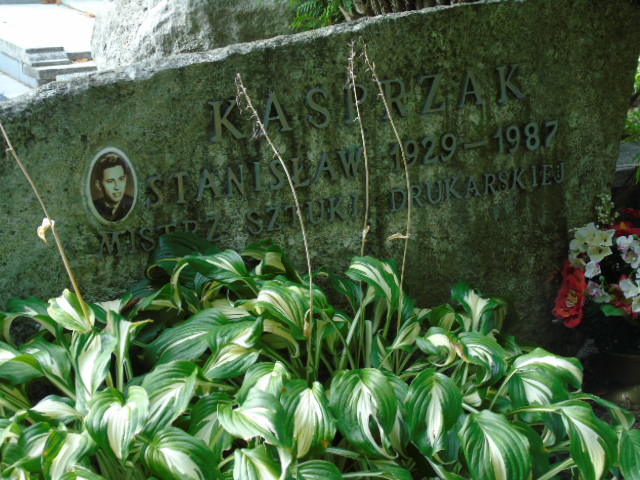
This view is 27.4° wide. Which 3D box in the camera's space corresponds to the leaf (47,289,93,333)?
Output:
[{"bbox_3d":[-0.397,0.112,2.090,0.071,0.065,0.050,-4,20,0],"label":"leaf"}]

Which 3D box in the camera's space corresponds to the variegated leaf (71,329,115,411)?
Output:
[{"bbox_3d":[-0.321,0.186,1.860,0.063,0.103,0.060,-2,17,5],"label":"variegated leaf"}]

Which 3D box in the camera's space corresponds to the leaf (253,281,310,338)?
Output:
[{"bbox_3d":[-0.062,0.112,2.120,0.085,0.084,0.075,-9,20,-14],"label":"leaf"}]

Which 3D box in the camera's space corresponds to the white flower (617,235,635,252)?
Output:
[{"bbox_3d":[0.538,0.006,2.310,0.031,0.031,0.016,2,24,5],"label":"white flower"}]

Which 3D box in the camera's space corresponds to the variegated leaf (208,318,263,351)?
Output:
[{"bbox_3d":[-0.135,0.150,2.090,0.086,0.041,0.070,-4,20,0],"label":"variegated leaf"}]

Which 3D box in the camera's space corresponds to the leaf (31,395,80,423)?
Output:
[{"bbox_3d":[-0.379,0.243,1.880,0.075,0.030,0.050,-6,37,-15],"label":"leaf"}]

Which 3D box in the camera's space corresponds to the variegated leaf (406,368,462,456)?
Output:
[{"bbox_3d":[0.171,0.258,1.960,0.078,0.126,0.060,-5,20,-5],"label":"variegated leaf"}]

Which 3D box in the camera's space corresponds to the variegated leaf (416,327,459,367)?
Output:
[{"bbox_3d":[0.172,0.156,1.920,0.060,0.041,0.060,3,18,19],"label":"variegated leaf"}]

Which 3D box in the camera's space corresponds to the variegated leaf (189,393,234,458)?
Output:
[{"bbox_3d":[-0.150,0.259,1.810,0.061,0.078,0.070,5,18,24],"label":"variegated leaf"}]

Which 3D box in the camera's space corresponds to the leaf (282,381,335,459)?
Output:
[{"bbox_3d":[-0.014,0.245,1.790,0.071,0.089,0.070,-2,17,5],"label":"leaf"}]

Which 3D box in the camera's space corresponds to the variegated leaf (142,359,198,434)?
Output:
[{"bbox_3d":[-0.210,0.220,1.830,0.073,0.084,0.075,8,20,33],"label":"variegated leaf"}]

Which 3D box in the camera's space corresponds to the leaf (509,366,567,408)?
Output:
[{"bbox_3d":[0.343,0.231,2.060,0.083,0.053,0.070,-11,21,-19],"label":"leaf"}]

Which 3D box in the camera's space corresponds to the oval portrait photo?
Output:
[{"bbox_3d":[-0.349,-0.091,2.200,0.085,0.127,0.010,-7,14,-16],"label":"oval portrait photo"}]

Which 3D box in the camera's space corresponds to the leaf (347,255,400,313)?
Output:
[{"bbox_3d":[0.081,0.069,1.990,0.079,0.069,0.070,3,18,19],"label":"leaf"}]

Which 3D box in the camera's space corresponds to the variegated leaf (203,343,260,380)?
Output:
[{"bbox_3d":[-0.127,0.175,1.890,0.075,0.040,0.075,10,21,38],"label":"variegated leaf"}]

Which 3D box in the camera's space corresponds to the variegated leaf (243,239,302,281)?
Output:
[{"bbox_3d":[-0.082,0.033,2.220,0.098,0.063,0.070,-4,20,0],"label":"variegated leaf"}]

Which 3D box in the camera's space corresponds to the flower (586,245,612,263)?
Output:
[{"bbox_3d":[0.485,0.023,2.280,0.045,0.034,0.020,0,24,0],"label":"flower"}]

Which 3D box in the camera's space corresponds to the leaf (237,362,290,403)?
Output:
[{"bbox_3d":[-0.078,0.205,1.840,0.076,0.046,0.070,1,17,14],"label":"leaf"}]

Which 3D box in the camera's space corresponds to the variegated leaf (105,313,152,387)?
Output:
[{"bbox_3d":[-0.280,0.159,1.910,0.065,0.101,0.060,-6,17,-10],"label":"variegated leaf"}]

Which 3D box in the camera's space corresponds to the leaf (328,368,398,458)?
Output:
[{"bbox_3d":[0.059,0.237,1.790,0.093,0.105,0.075,-4,17,-5],"label":"leaf"}]

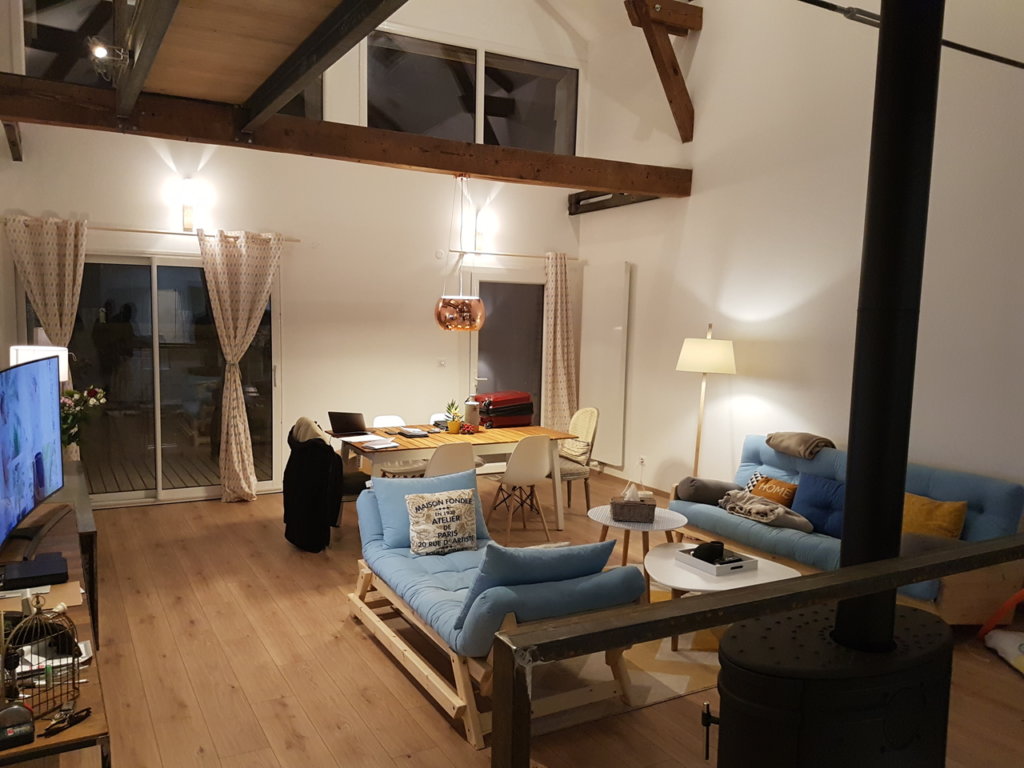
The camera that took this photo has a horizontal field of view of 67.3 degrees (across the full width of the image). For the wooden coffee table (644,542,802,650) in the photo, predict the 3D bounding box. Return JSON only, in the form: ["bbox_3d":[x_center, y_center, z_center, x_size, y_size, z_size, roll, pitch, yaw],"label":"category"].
[{"bbox_3d":[1.046,1.183,4.186,0.740,0.400,0.770,-2,7,-31],"label":"wooden coffee table"}]

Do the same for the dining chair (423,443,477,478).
[{"bbox_3d":[-0.538,0.823,5.718,0.462,0.824,0.533,-2,7,-28],"label":"dining chair"}]

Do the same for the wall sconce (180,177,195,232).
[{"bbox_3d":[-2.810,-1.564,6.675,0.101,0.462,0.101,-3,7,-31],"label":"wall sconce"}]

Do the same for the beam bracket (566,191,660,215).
[{"bbox_3d":[1.117,-1.970,8.113,0.131,0.241,1.608,-3,7,-31],"label":"beam bracket"}]

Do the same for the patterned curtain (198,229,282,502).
[{"bbox_3d":[-2.354,-0.135,6.728,0.694,2.343,0.171,-2,7,-31],"label":"patterned curtain"}]

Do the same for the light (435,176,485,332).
[{"bbox_3d":[-0.399,-0.983,5.844,0.380,1.140,0.380,1,6,0],"label":"light"}]

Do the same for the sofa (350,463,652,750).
[{"bbox_3d":[-0.172,1.036,3.957,0.844,0.784,1.849,-2,7,-28],"label":"sofa"}]

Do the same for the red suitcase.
[{"bbox_3d":[-0.109,0.221,6.742,0.480,0.250,0.400,-2,7,-31],"label":"red suitcase"}]

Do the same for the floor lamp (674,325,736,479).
[{"bbox_3d":[1.606,0.345,6.508,0.502,1.688,0.502,-3,7,-31],"label":"floor lamp"}]

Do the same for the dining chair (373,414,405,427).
[{"bbox_3d":[-0.946,0.695,6.406,0.470,0.820,0.530,-2,7,-31],"label":"dining chair"}]

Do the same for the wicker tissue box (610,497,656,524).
[{"bbox_3d":[0.739,0.766,4.678,0.255,0.110,0.140,1,6,0],"label":"wicker tissue box"}]

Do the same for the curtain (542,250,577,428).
[{"bbox_3d":[0.516,-0.246,8.478,0.523,2.343,0.171,-2,7,-31],"label":"curtain"}]

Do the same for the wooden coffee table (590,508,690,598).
[{"bbox_3d":[0.768,1.068,4.748,0.600,0.500,0.600,1,6,0],"label":"wooden coffee table"}]

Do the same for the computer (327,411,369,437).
[{"bbox_3d":[-1.324,0.321,6.270,0.311,0.171,0.332,-2,7,-24],"label":"computer"}]

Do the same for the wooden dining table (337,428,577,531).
[{"bbox_3d":[-0.509,0.788,6.391,1.779,0.754,0.985,-2,7,-27],"label":"wooden dining table"}]

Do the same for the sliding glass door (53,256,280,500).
[{"bbox_3d":[-2.950,-0.024,6.544,1.961,2.132,0.131,-2,7,-31],"label":"sliding glass door"}]

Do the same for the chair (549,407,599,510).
[{"bbox_3d":[0.453,0.679,6.735,0.553,0.935,0.482,-3,7,-34],"label":"chair"}]

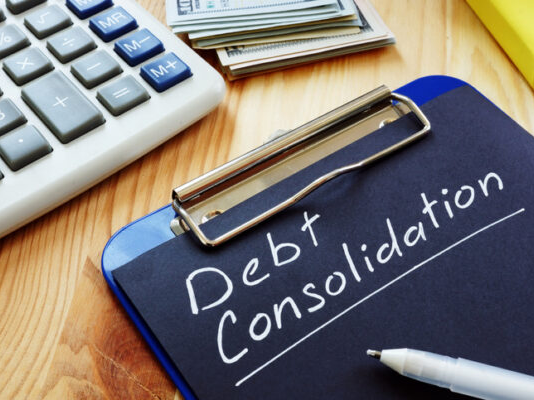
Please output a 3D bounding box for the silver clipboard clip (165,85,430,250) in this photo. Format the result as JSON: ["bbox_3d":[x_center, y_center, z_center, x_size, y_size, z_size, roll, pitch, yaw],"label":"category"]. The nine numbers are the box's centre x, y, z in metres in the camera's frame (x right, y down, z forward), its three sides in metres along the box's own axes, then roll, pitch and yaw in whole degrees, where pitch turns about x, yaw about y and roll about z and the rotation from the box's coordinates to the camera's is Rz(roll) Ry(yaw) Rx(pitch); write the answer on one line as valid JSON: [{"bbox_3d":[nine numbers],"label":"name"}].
[{"bbox_3d":[0.014,-0.014,0.264,0.101,0.011,0.026,-28,57,-21],"label":"silver clipboard clip"}]

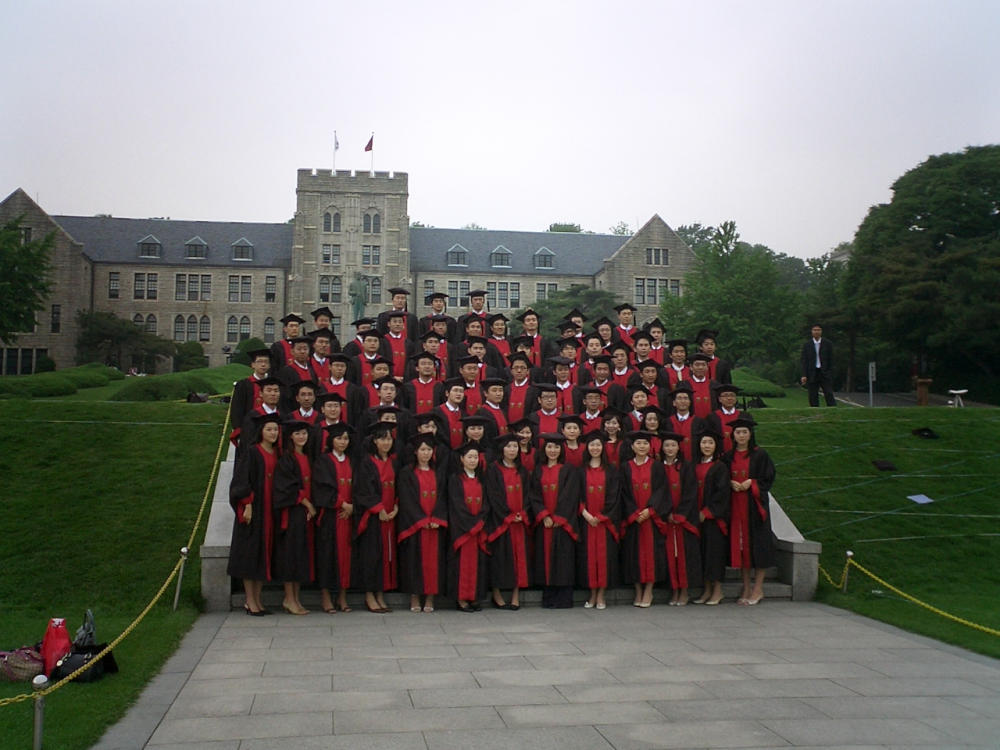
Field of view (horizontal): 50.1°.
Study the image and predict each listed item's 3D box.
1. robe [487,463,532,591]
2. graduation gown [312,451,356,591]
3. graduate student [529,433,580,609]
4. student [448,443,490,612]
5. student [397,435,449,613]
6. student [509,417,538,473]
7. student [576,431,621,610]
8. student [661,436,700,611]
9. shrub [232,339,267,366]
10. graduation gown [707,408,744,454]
[{"bbox_3d":[0.081,1.426,10.182,0.470,1.219,0.330,2,-5,-20],"label":"robe"},{"bbox_3d":[-1.569,1.362,10.025,0.480,1.304,0.380,3,-5,-34],"label":"graduation gown"},{"bbox_3d":[0.528,1.407,10.371,0.520,1.677,0.380,-1,-4,13],"label":"graduate student"},{"bbox_3d":[-0.287,1.422,10.064,0.430,1.560,0.350,1,-4,-9],"label":"student"},{"bbox_3d":[-0.727,1.394,10.117,0.520,1.659,0.380,2,-4,-19],"label":"student"},{"bbox_3d":[0.255,1.253,10.640,0.480,1.680,0.360,0,-4,0],"label":"student"},{"bbox_3d":[0.952,1.389,10.332,0.450,1.684,0.340,0,-4,5],"label":"student"},{"bbox_3d":[1.781,1.414,10.533,0.480,1.693,0.380,-2,-5,29],"label":"student"},{"bbox_3d":[-18.374,-1.422,80.000,3.600,2.600,3.500,1,-4,-9],"label":"shrub"},{"bbox_3d":[2.502,0.971,11.704,0.520,1.220,0.340,0,-4,4],"label":"graduation gown"}]

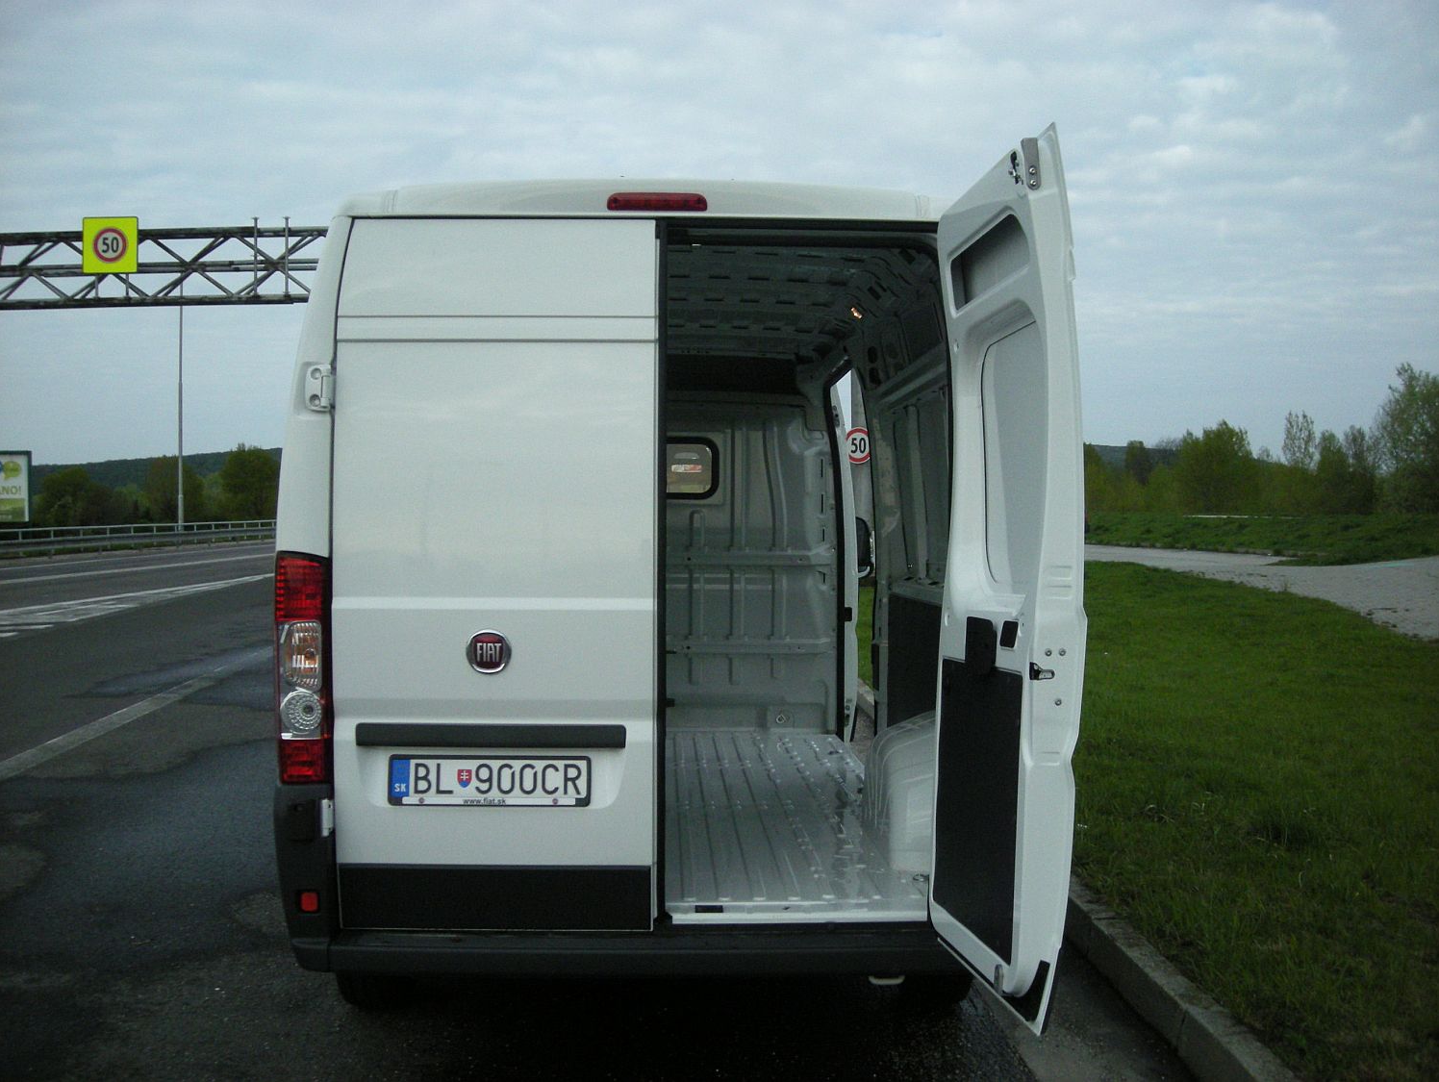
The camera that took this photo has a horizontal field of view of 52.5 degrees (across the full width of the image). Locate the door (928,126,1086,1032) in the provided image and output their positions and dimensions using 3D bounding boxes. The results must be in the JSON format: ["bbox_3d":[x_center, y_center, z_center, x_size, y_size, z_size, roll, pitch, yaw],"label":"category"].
[{"bbox_3d":[0.655,0.083,3.440,0.140,1.890,0.845,0,1,-5],"label":"door"}]

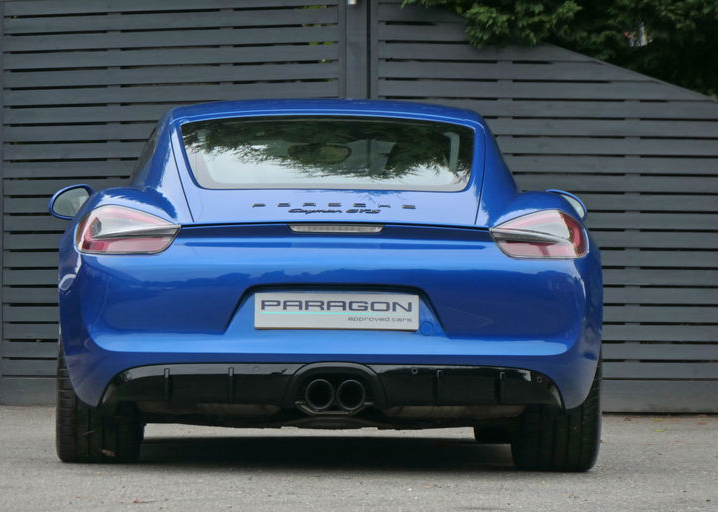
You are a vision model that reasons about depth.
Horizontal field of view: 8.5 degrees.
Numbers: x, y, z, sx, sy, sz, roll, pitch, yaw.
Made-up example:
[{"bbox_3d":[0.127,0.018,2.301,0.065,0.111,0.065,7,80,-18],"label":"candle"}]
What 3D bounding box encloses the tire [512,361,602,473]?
[{"bbox_3d":[0.666,0.373,16.143,0.275,0.690,0.690,0,0,-2],"label":"tire"}]

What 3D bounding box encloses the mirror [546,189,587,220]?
[{"bbox_3d":[0.729,-0.188,17.807,0.220,0.145,0.140,0,0,-2],"label":"mirror"}]

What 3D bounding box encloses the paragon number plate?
[{"bbox_3d":[-0.068,0.175,15.270,0.520,0.117,0.020,0,0,-2],"label":"paragon number plate"}]

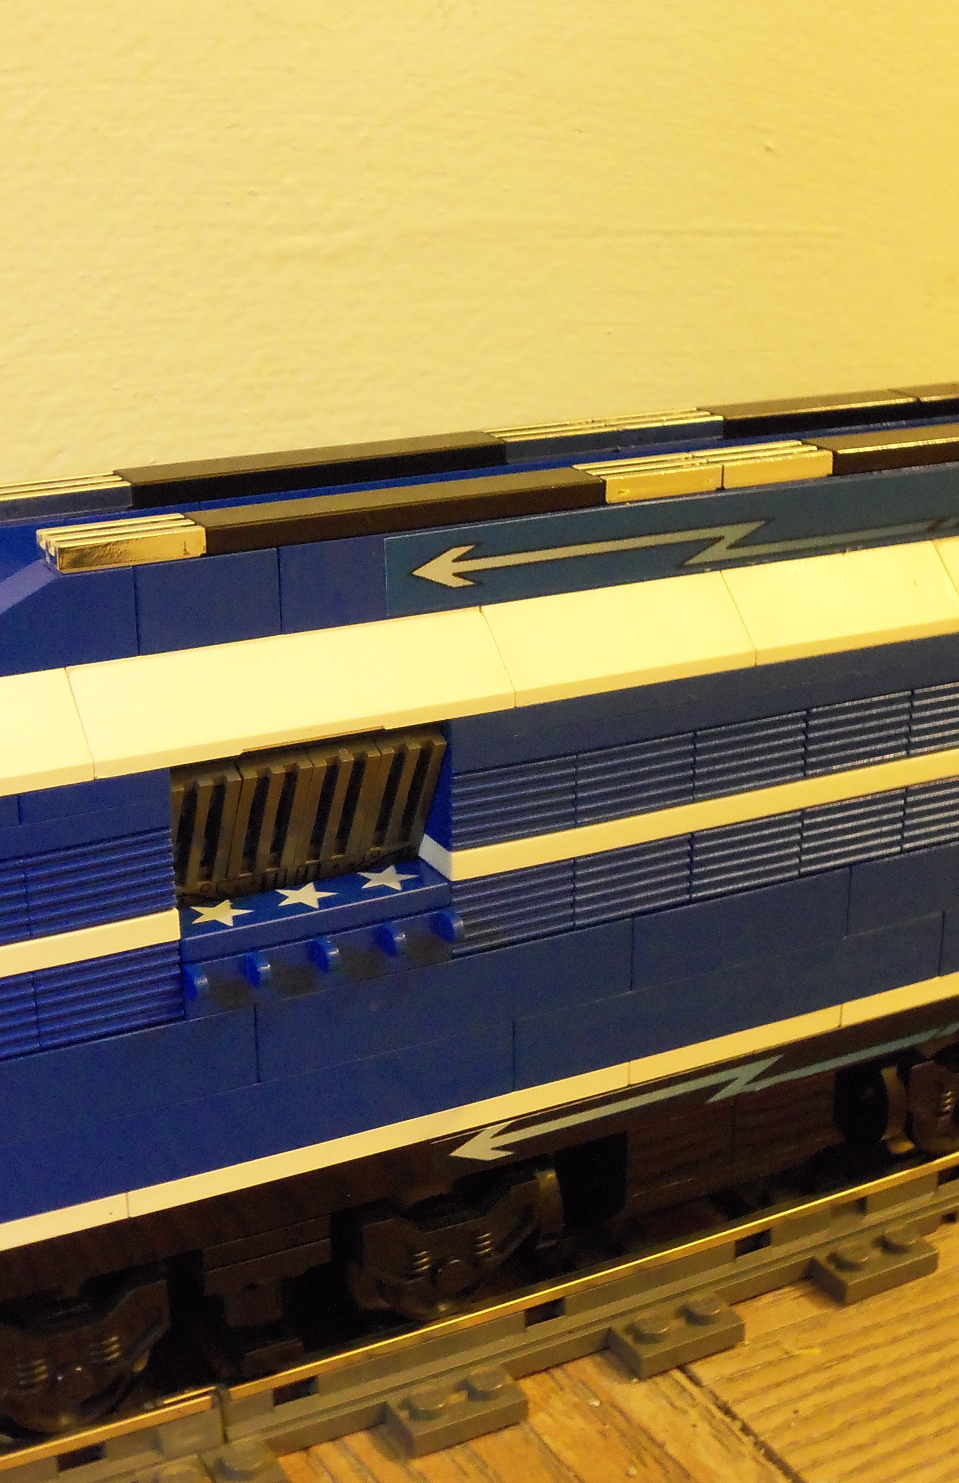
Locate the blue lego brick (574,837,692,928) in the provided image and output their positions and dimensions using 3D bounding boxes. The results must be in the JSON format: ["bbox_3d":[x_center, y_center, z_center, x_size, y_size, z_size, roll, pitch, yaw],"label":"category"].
[{"bbox_3d":[0.016,0.015,0.252,0.016,0.010,0.008,-10,22,-26],"label":"blue lego brick"}]

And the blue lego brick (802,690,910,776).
[{"bbox_3d":[0.044,-0.002,0.260,0.016,0.010,0.008,-10,22,-26],"label":"blue lego brick"}]

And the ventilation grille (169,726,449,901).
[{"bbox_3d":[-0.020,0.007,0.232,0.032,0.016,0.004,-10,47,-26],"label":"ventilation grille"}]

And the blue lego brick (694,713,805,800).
[{"bbox_3d":[0.030,0.001,0.255,0.016,0.010,0.008,-10,22,-26],"label":"blue lego brick"}]

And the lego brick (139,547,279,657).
[{"bbox_3d":[-0.030,-0.016,0.225,0.016,0.010,0.008,-10,22,-26],"label":"lego brick"}]

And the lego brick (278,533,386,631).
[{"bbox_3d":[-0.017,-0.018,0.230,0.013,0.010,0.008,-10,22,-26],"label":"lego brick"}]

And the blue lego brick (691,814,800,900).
[{"bbox_3d":[0.030,0.013,0.258,0.016,0.010,0.008,-10,22,-26],"label":"blue lego brick"}]

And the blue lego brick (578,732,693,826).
[{"bbox_3d":[0.016,0.003,0.248,0.016,0.010,0.008,-10,22,-26],"label":"blue lego brick"}]

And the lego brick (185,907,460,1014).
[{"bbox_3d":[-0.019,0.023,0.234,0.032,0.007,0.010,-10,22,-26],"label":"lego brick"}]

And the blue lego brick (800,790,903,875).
[{"bbox_3d":[0.044,0.010,0.266,0.016,0.010,0.008,-10,22,-26],"label":"blue lego brick"}]

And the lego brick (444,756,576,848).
[{"bbox_3d":[0.002,0.006,0.241,0.016,0.010,0.008,-10,22,-26],"label":"lego brick"}]

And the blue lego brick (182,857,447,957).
[{"bbox_3d":[-0.019,0.019,0.233,0.032,0.003,0.008,-10,22,-26],"label":"blue lego brick"}]

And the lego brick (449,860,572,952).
[{"bbox_3d":[0.002,0.018,0.245,0.016,0.010,0.008,-10,22,-26],"label":"lego brick"}]

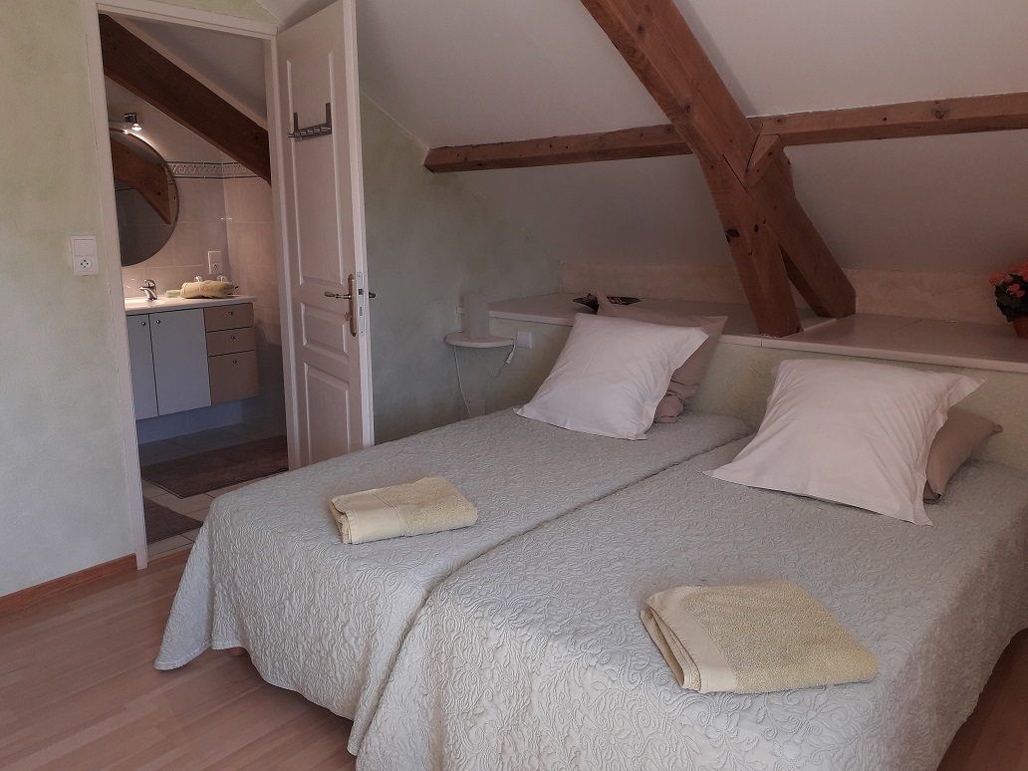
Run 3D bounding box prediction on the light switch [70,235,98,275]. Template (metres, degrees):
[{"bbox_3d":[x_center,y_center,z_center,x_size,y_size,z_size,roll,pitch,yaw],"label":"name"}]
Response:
[{"bbox_3d":[-1.495,-0.451,2.796,0.015,0.136,0.081,10,15,40],"label":"light switch"}]

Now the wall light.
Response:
[{"bbox_3d":[-2.186,-1.472,4.478,0.110,0.110,0.190,10,15,40],"label":"wall light"}]

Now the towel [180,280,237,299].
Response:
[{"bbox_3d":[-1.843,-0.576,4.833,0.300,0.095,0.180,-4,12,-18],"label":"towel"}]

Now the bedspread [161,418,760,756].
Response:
[{"bbox_3d":[-0.056,0.494,2.818,1.024,0.487,1.937,10,15,40],"label":"bedspread"}]

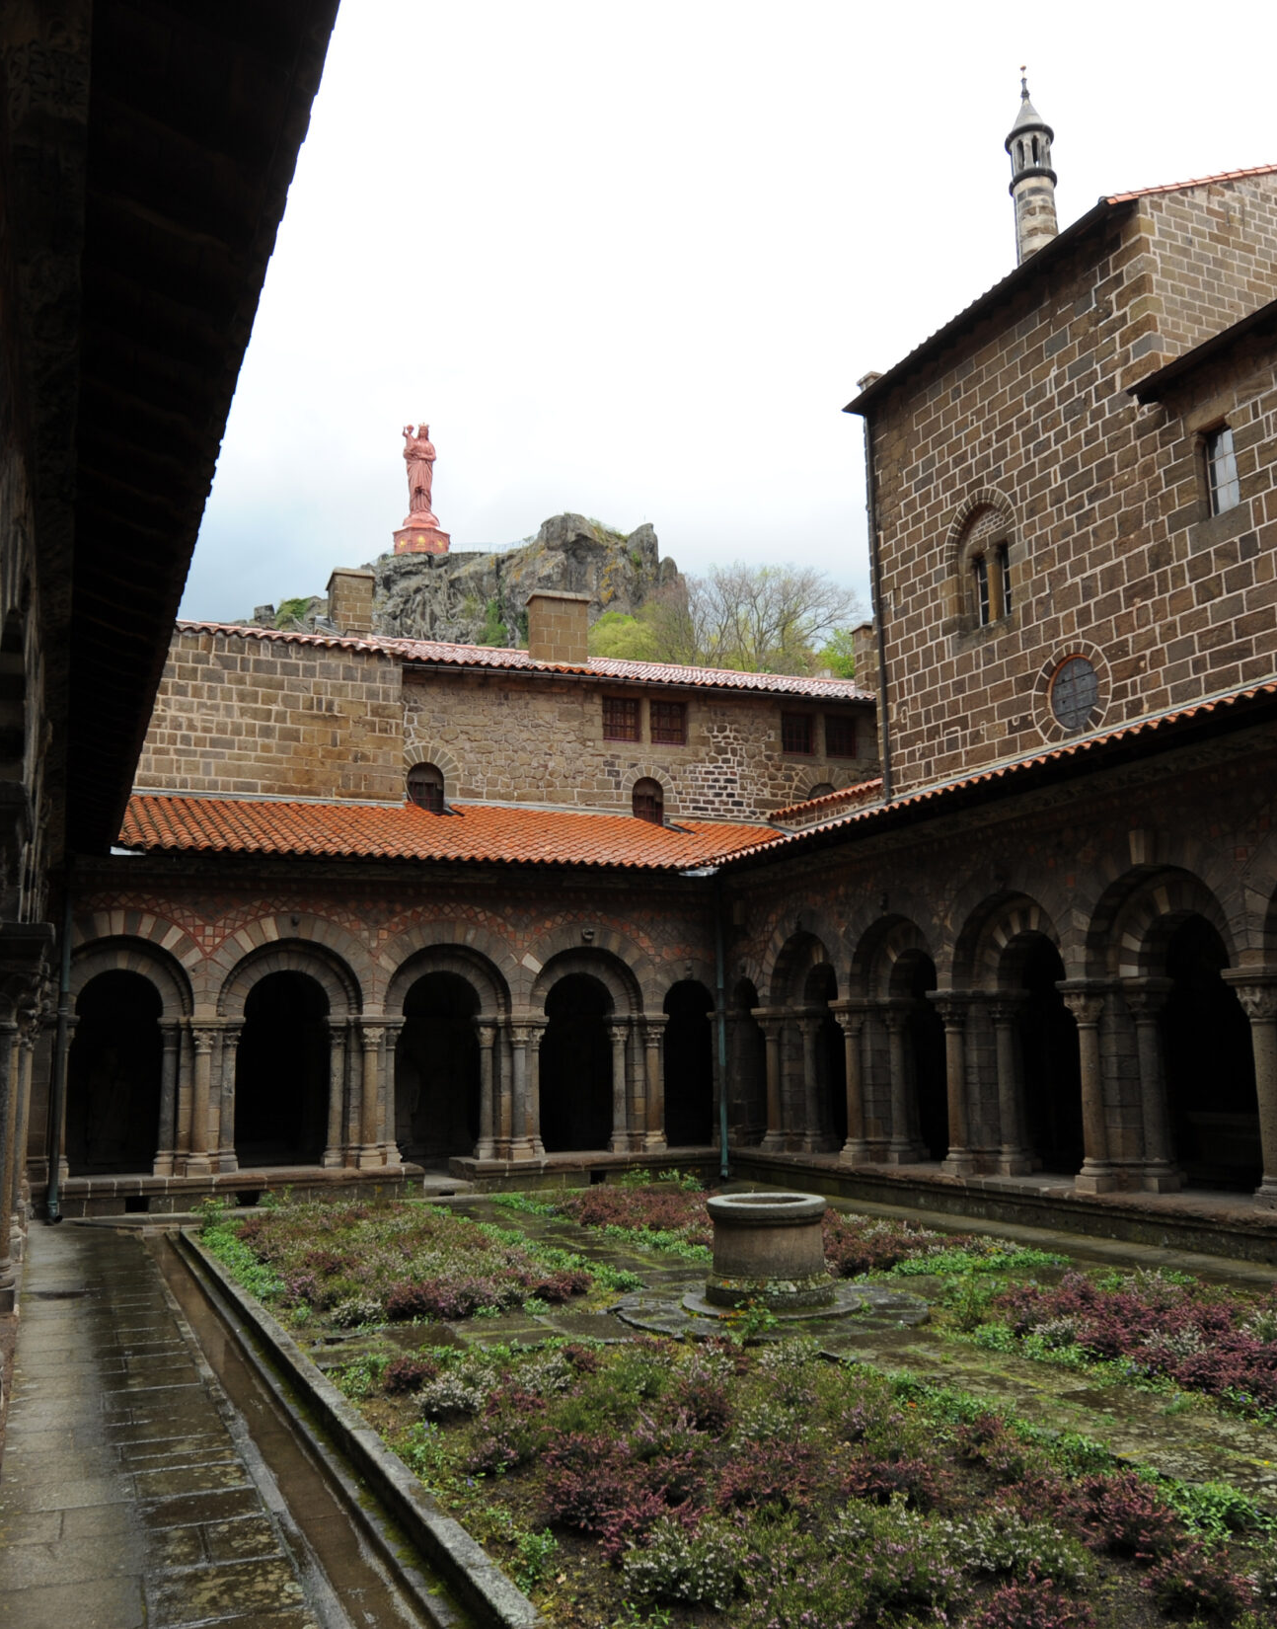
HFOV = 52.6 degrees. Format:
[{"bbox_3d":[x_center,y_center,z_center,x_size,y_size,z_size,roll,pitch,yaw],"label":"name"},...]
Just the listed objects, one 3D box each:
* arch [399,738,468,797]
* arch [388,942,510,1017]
[{"bbox_3d":[-3.937,-0.845,24.773,1.274,1.081,0.328,3,-11,-22],"label":"arch"},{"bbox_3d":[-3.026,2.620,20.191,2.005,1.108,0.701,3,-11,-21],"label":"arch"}]

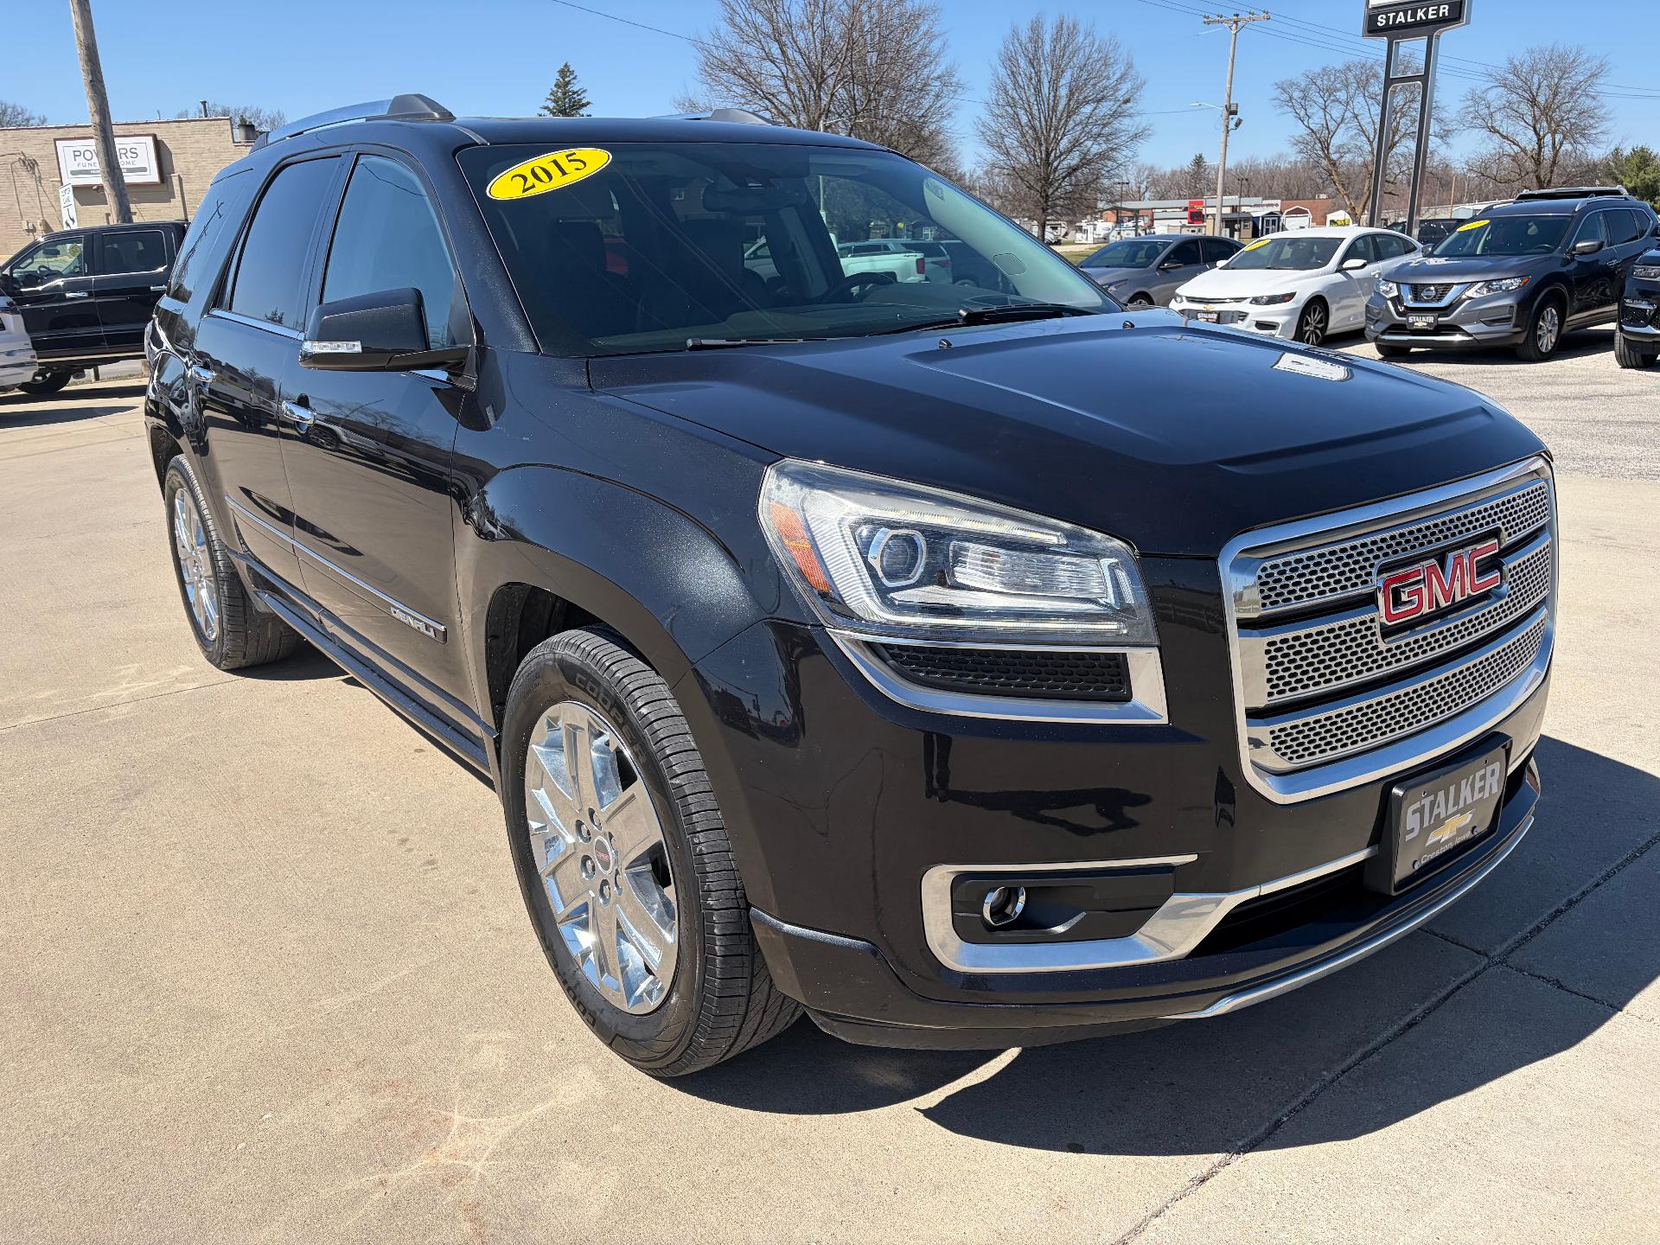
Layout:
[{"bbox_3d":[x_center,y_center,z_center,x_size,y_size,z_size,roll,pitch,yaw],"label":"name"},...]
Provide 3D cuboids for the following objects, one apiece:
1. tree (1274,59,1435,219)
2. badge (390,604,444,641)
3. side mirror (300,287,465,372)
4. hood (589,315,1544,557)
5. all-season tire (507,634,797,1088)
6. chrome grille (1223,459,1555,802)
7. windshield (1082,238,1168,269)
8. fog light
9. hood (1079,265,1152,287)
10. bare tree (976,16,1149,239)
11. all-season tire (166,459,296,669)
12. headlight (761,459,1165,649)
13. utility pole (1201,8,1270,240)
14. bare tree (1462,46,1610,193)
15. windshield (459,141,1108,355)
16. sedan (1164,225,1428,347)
[{"bbox_3d":[34.877,-31.001,82.893,9.897,11.736,9.897,5,18,21],"label":"tree"},{"bbox_3d":[-0.849,0.001,2.563,0.015,0.040,0.320,-14,20,-36],"label":"badge"},{"bbox_3d":[-0.837,-0.543,2.322,0.275,0.155,0.165,-13,20,-36],"label":"side mirror"},{"bbox_3d":[0.550,-0.395,2.229,1.600,0.250,1.090,-14,20,-36],"label":"hood"},{"bbox_3d":[-0.313,0.378,2.216,0.255,0.780,0.780,-13,20,-36],"label":"all-season tire"},{"bbox_3d":[0.891,-0.004,1.898,0.936,0.410,0.120,-14,20,-36],"label":"chrome grille"},{"bbox_3d":[4.364,-5.426,18.400,0.820,0.150,1.400,-40,33,-21],"label":"windshield"},{"bbox_3d":[0.233,0.391,1.721,0.070,0.070,0.045,-14,20,-36],"label":"fog light"},{"bbox_3d":[3.673,-4.906,17.700,1.100,0.260,1.500,-12,20,-33],"label":"hood"},{"bbox_3d":[12.397,-26.098,66.399,9.070,11.420,9.070,-1,16,0],"label":"bare tree"},{"bbox_3d":[-2.171,-0.234,4.516,0.255,0.780,0.780,-13,20,-36],"label":"all-season tire"},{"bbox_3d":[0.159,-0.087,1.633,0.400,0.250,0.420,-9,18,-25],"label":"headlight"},{"bbox_3d":[15.131,-18.208,47.538,2.500,9.128,0.500,3,17,17],"label":"utility pole"},{"bbox_3d":[44.615,-29.960,78.486,8.450,11.612,8.450,7,19,27],"label":"bare tree"},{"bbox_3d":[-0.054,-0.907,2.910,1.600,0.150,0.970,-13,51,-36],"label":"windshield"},{"bbox_3d":[6.668,-4.581,16.969,4.920,1.460,1.870,-14,20,-35],"label":"sedan"}]

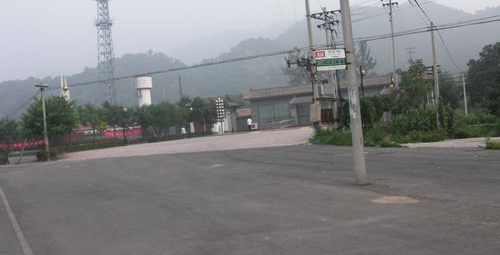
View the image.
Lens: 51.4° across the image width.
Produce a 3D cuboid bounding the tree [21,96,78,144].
[{"bbox_3d":[-15.888,-0.394,41.000,4.500,4.200,4.300,-4,1,0],"label":"tree"}]

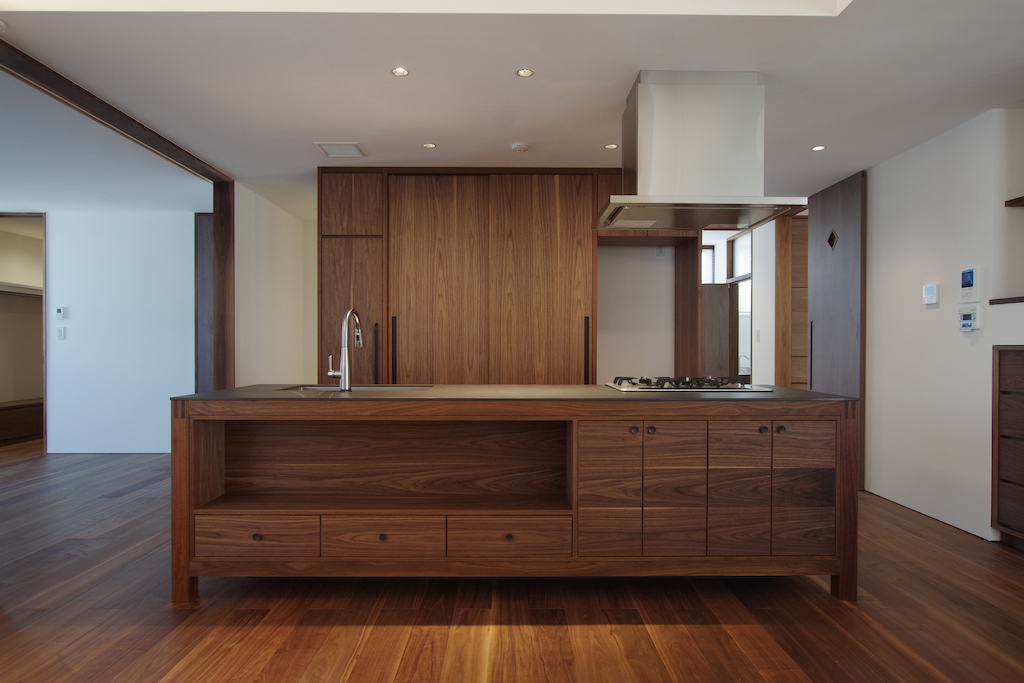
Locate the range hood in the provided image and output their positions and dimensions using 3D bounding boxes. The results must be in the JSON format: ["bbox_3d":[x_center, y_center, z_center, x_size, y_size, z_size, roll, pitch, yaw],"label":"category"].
[{"bbox_3d":[0.900,-0.961,3.030,0.900,0.680,0.625,0,0,0],"label":"range hood"}]

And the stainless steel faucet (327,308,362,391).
[{"bbox_3d":[-0.846,0.038,3.045,0.120,0.408,0.260,0,0,3],"label":"stainless steel faucet"}]

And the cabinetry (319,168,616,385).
[{"bbox_3d":[-0.400,-0.100,4.770,2.120,2.400,0.600,0,0,0],"label":"cabinetry"}]

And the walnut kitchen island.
[{"bbox_3d":[0.014,0.671,2.943,2.900,0.860,0.855,0,0,0],"label":"walnut kitchen island"}]

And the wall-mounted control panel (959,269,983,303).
[{"bbox_3d":[2.647,-0.317,3.450,0.028,0.189,0.125,0,0,0],"label":"wall-mounted control panel"}]

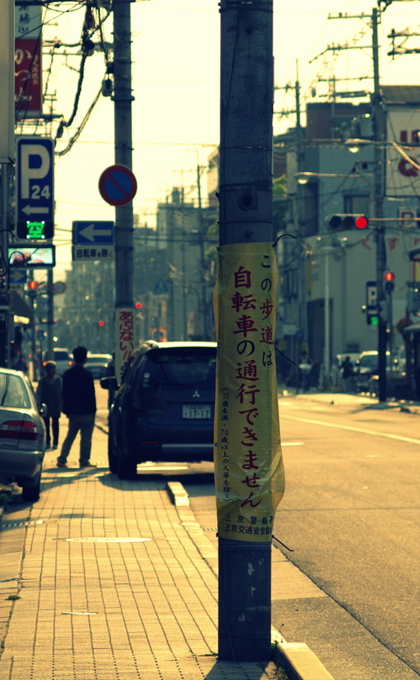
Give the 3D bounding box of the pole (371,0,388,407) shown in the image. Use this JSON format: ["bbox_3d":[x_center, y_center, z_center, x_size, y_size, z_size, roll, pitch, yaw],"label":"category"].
[{"bbox_3d":[5.587,-4.433,147.000,0.360,13.000,0.360,-1,0,2],"label":"pole"}]

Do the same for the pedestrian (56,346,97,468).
[{"bbox_3d":[-1.804,0.902,60.500,0.530,1.650,0.380,0,0,3],"label":"pedestrian"}]

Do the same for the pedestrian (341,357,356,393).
[{"bbox_3d":[6.086,1.516,196.000,0.550,1.630,0.420,0,0,23],"label":"pedestrian"}]

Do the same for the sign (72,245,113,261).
[{"bbox_3d":[-1.691,-1.265,65.000,0.600,0.225,0.050,0,0,-14],"label":"sign"}]

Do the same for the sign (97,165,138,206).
[{"bbox_3d":[-1.335,-2.246,65.000,0.600,0.600,0.050,0,0,-14],"label":"sign"}]

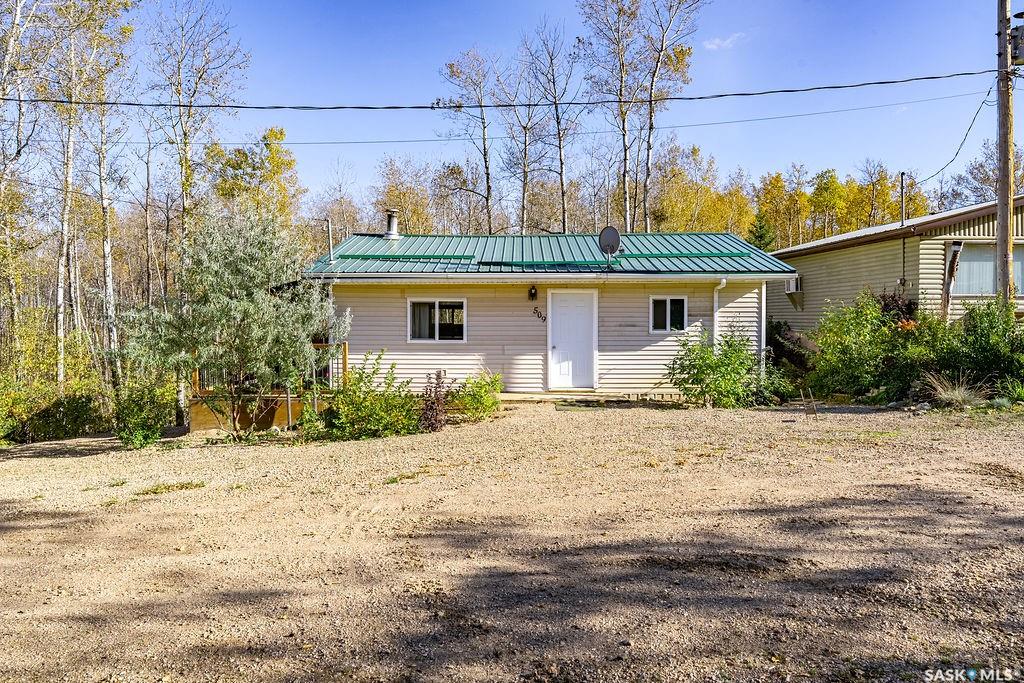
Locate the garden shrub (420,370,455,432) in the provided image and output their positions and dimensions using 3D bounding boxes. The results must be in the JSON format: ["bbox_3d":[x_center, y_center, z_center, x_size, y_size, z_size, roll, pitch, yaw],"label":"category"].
[{"bbox_3d":[-1.320,1.048,12.600,0.602,1.069,0.650,0,0,0],"label":"garden shrub"}]

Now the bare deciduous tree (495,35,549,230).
[{"bbox_3d":[0.377,-5.268,28.200,2.141,13.335,2.141,0,0,0],"label":"bare deciduous tree"}]

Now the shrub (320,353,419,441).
[{"bbox_3d":[-2.469,0.930,12.500,1.722,1.474,1.500,0,0,0],"label":"shrub"}]

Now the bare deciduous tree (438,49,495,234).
[{"bbox_3d":[-1.779,-5.027,27.800,2.189,12.853,2.189,0,0,0],"label":"bare deciduous tree"}]

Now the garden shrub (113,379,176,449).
[{"bbox_3d":[-6.769,1.297,13.100,1.179,1.231,1.100,0,0,0],"label":"garden shrub"}]

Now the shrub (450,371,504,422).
[{"bbox_3d":[-0.640,1.002,13.200,1.002,0.927,0.950,0,0,0],"label":"shrub"}]

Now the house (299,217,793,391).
[{"bbox_3d":[0.830,-0.880,19.100,10.100,4.150,8.700,0,0,0],"label":"house"}]

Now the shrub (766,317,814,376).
[{"bbox_3d":[6.500,0.300,17.000,1.300,1.700,1.250,0,0,0],"label":"shrub"}]

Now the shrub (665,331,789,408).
[{"bbox_3d":[4.253,0.529,14.100,2.458,1.494,1.600,0,0,0],"label":"shrub"}]

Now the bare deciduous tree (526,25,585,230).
[{"bbox_3d":[1.713,-5.658,28.000,2.283,14.117,2.283,0,0,0],"label":"bare deciduous tree"}]

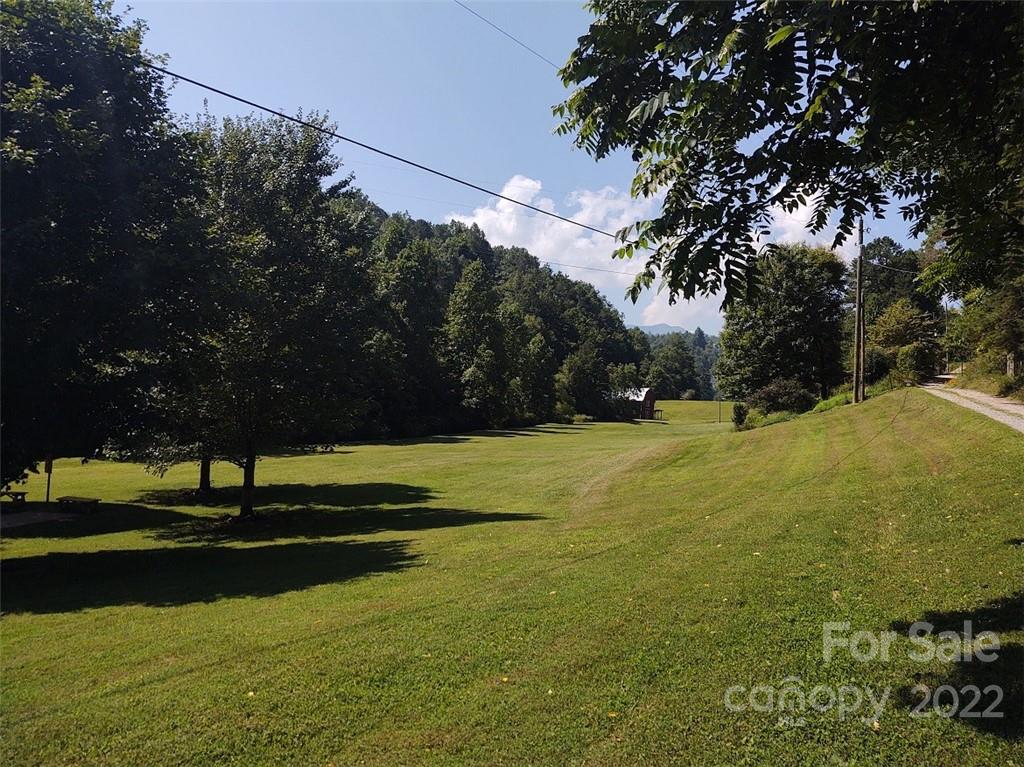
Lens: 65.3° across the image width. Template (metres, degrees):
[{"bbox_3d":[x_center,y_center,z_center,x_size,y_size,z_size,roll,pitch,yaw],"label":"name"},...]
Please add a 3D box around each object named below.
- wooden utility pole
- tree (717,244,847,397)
[{"bbox_3d":[17.822,-3.749,41.000,0.320,9.450,0.320,2,-1,23],"label":"wooden utility pole"},{"bbox_3d":[16.817,-3.821,50.000,8.200,9.900,8.000,0,-2,19],"label":"tree"}]

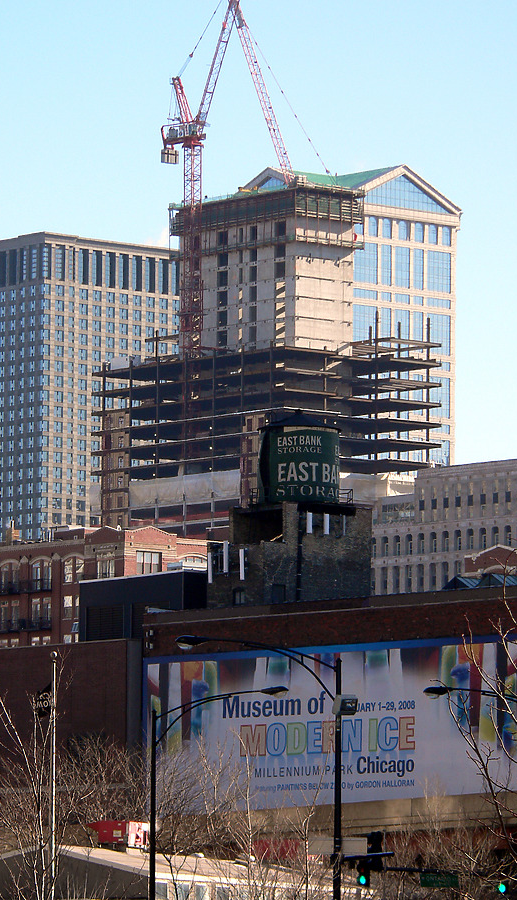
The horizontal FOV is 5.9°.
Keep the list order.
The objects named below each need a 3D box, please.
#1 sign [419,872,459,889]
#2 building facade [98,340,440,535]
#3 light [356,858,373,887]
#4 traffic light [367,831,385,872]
[{"bbox_3d":[4.878,11.590,135.000,1.120,0.370,0.050,-2,-7,26],"label":"sign"},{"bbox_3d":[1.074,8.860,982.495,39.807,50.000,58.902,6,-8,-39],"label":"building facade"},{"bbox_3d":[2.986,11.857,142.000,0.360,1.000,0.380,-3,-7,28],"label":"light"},{"bbox_3d":[3.124,10.730,134.000,0.400,1.070,0.360,-1,-7,18],"label":"traffic light"}]

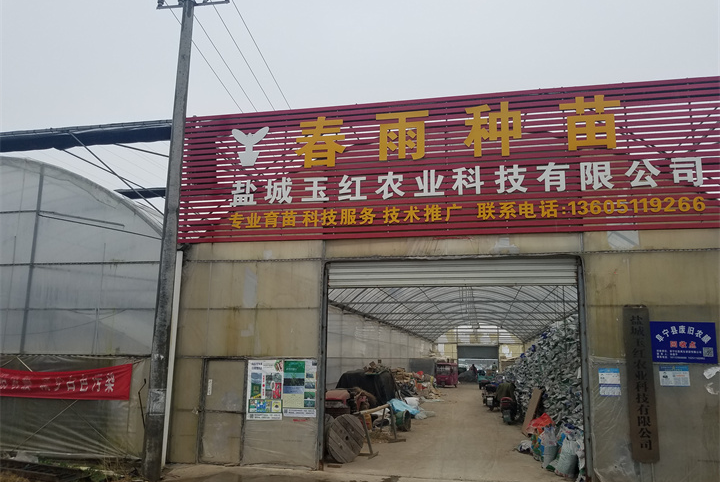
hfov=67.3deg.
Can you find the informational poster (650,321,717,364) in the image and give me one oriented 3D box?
[{"bbox_3d":[4.387,1.376,7.312,0.790,0.535,0.015,-1,-12,12],"label":"informational poster"}]

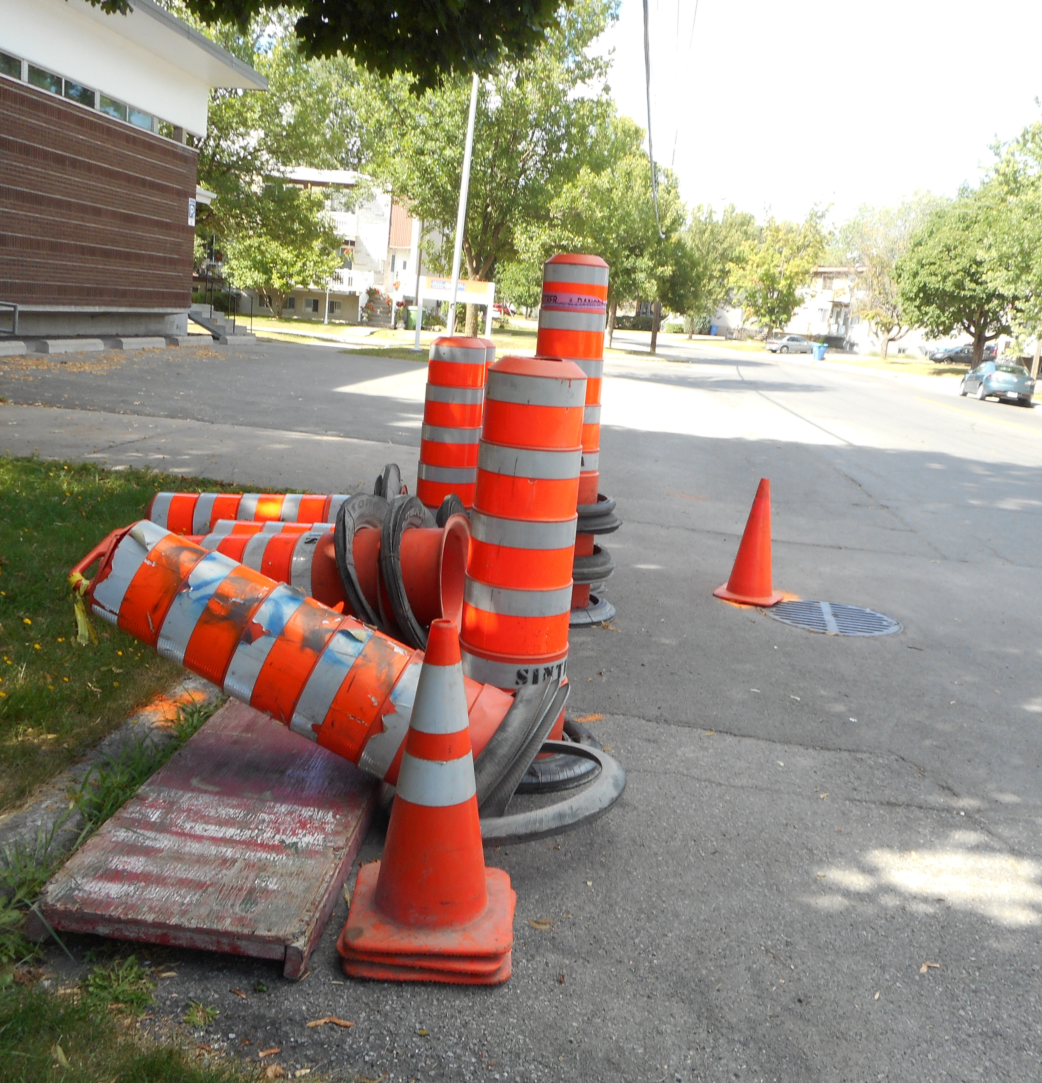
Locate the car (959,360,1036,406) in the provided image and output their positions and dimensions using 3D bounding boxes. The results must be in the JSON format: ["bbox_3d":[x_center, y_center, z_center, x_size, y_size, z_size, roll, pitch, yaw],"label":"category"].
[{"bbox_3d":[18.171,-6.095,39.643,1.760,1.470,4.500,8,12,9],"label":"car"}]

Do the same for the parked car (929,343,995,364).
[{"bbox_3d":[30.673,-13.079,72.740,4.400,1.500,1.760,6,12,2],"label":"parked car"}]

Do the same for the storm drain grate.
[{"bbox_3d":[1.735,0.447,5.837,0.750,0.040,0.750,7,12,4],"label":"storm drain grate"}]

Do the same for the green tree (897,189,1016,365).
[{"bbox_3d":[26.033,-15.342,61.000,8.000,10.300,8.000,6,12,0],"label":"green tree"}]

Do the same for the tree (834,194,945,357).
[{"bbox_3d":[27.373,-19.828,77.500,8.200,11.900,8.200,6,12,0],"label":"tree"}]

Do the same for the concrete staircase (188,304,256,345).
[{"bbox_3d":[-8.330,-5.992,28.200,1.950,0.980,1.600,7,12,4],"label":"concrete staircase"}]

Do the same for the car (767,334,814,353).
[{"bbox_3d":[21.369,-15.240,81.049,4.600,1.420,1.760,2,13,-15],"label":"car"}]

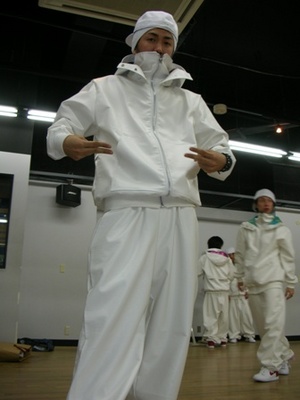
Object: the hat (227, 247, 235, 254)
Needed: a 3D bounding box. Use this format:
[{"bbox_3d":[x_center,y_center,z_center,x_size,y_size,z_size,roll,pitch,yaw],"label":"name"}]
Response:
[{"bbox_3d":[1.514,0.945,7.420,0.190,0.150,0.230,-3,-15,15],"label":"hat"}]

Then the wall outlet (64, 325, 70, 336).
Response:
[{"bbox_3d":[-1.228,1.946,6.020,0.072,0.120,0.012,5,-15,-17],"label":"wall outlet"}]

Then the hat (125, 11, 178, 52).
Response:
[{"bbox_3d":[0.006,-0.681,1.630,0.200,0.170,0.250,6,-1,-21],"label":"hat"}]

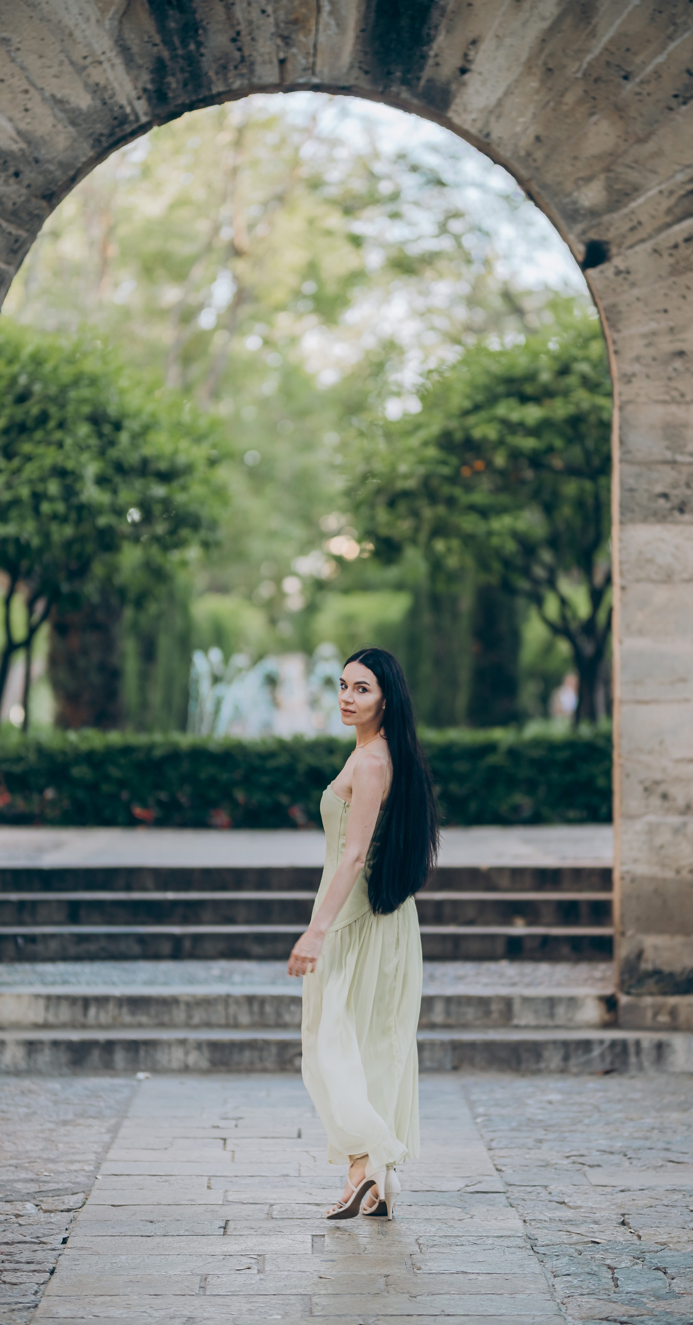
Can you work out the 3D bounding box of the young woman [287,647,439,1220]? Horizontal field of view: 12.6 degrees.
[{"bbox_3d":[0.050,0.817,9.420,0.450,1.720,0.430,0,-1,25],"label":"young woman"}]

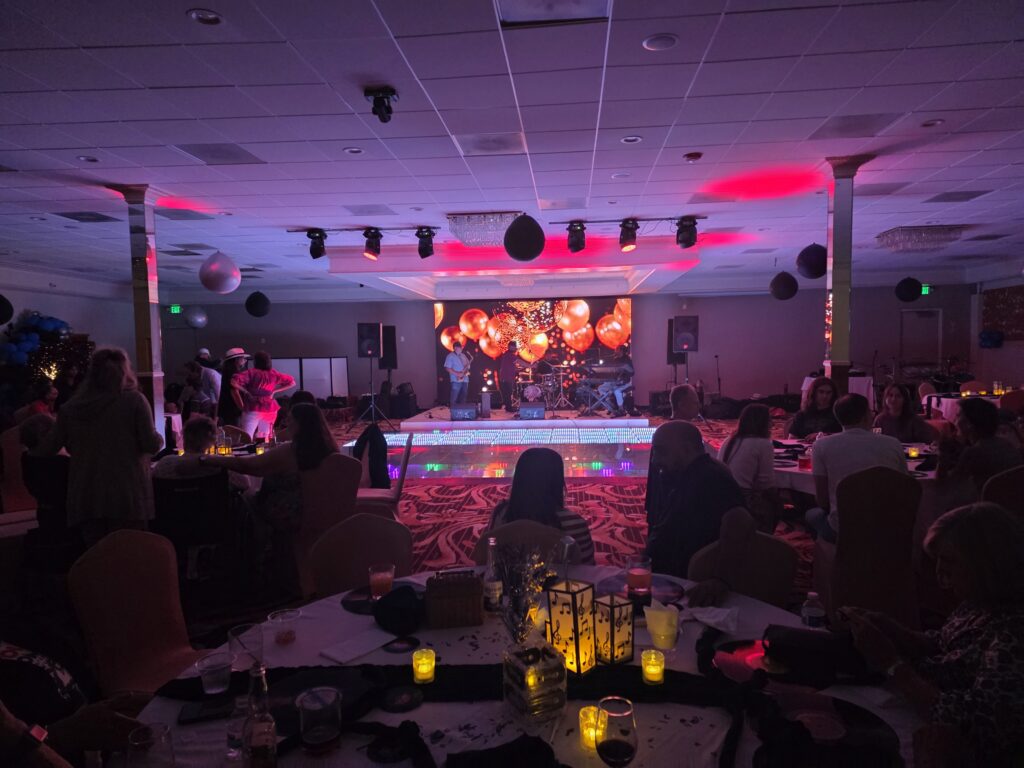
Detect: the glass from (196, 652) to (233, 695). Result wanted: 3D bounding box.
[{"bbox_3d":[-0.734,0.709,1.673,0.086,0.078,0.086,-1,2,0],"label":"glass"}]

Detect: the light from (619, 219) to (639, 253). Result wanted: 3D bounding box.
[{"bbox_3d":[1.667,-2.075,9.519,0.280,0.430,0.270,-2,3,-20],"label":"light"}]

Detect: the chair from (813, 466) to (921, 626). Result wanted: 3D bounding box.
[{"bbox_3d":[2.009,0.880,3.831,0.450,0.910,0.570,0,3,17],"label":"chair"}]

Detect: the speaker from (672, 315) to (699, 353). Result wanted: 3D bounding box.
[{"bbox_3d":[3.286,-0.935,12.830,0.440,0.680,0.380,-1,3,8],"label":"speaker"}]

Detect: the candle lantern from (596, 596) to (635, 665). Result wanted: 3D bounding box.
[{"bbox_3d":[0.275,0.664,1.835,0.073,0.157,0.073,-3,3,-35],"label":"candle lantern"}]

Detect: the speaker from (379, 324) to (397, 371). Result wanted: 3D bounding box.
[{"bbox_3d":[-3.013,-0.878,16.600,0.420,1.030,0.420,-1,3,5],"label":"speaker"}]

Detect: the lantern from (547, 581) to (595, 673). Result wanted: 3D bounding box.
[{"bbox_3d":[0.162,0.642,1.794,0.088,0.209,0.088,-3,0,40],"label":"lantern"}]

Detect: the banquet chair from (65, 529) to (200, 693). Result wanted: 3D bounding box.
[{"bbox_3d":[-1.228,1.010,2.417,0.570,0.910,0.450,1,3,36],"label":"banquet chair"}]

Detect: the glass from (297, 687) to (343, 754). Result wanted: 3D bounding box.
[{"bbox_3d":[-0.406,0.716,1.444,0.094,0.100,0.094,-1,3,5],"label":"glass"}]

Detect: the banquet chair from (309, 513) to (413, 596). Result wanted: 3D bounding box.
[{"bbox_3d":[-0.495,1.003,2.637,0.460,0.920,0.550,-2,3,-30],"label":"banquet chair"}]

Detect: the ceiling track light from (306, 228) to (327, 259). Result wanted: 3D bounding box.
[{"bbox_3d":[-2.701,-1.941,9.400,0.270,0.420,0.270,-3,3,-30],"label":"ceiling track light"}]

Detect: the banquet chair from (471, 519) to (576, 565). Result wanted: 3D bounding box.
[{"bbox_3d":[0.087,0.962,2.890,0.450,0.910,0.570,-1,3,8],"label":"banquet chair"}]

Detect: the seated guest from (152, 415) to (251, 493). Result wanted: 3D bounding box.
[{"bbox_3d":[-2.054,0.785,4.398,0.520,1.200,0.800,-2,3,-27],"label":"seated guest"}]

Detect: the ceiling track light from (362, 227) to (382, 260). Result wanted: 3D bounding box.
[{"bbox_3d":[-1.886,-1.896,9.200,0.260,0.450,0.280,-2,3,-32],"label":"ceiling track light"}]

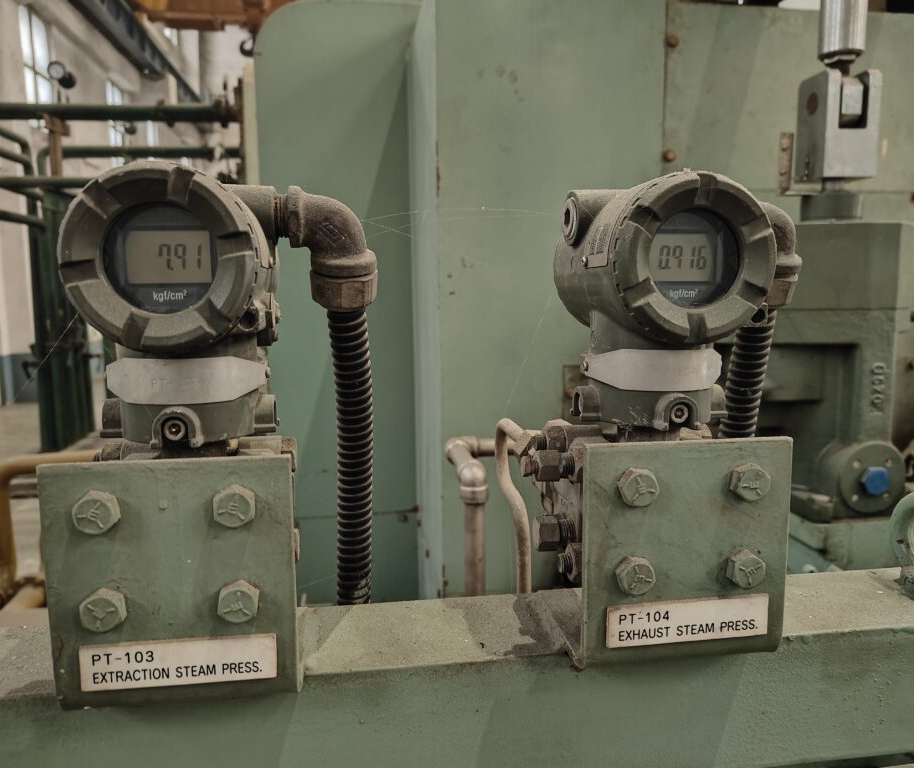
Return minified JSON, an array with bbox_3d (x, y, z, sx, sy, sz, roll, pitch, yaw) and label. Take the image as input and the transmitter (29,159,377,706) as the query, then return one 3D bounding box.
[{"bbox_3d":[-0.107,0.018,0.345,0.140,0.229,0.122,-1,7,-8],"label":"transmitter"}]

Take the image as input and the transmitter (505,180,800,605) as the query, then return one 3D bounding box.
[{"bbox_3d":[0.110,-0.001,0.380,0.166,0.202,0.118,-1,7,-6],"label":"transmitter"}]

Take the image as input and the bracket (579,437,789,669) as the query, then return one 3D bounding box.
[{"bbox_3d":[0.104,0.075,0.378,0.099,0.108,0.100,-1,7,-6],"label":"bracket"}]

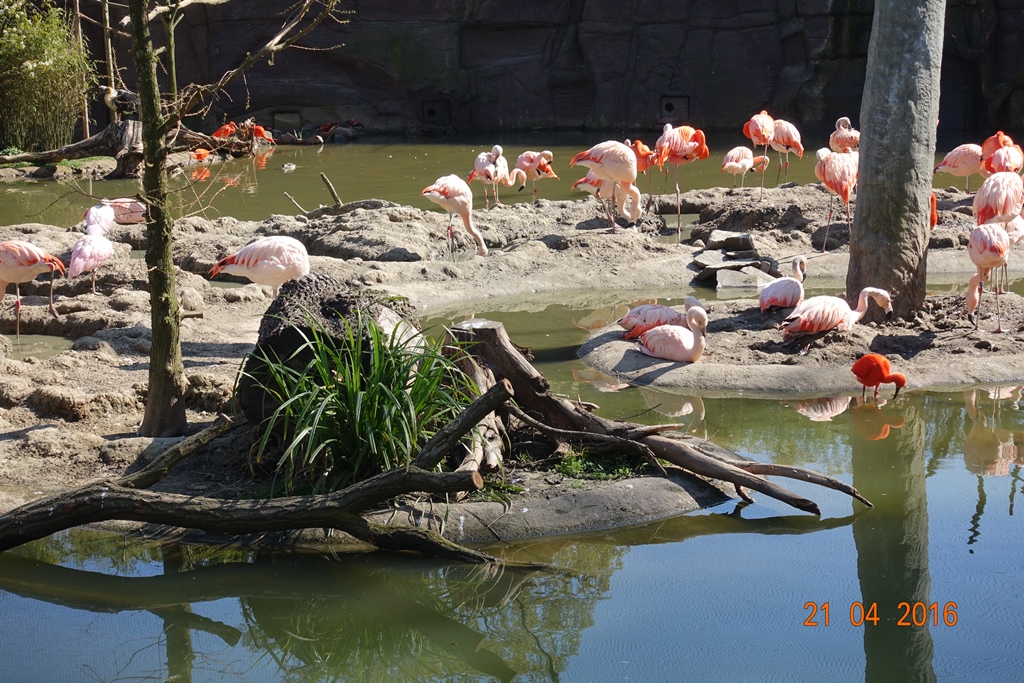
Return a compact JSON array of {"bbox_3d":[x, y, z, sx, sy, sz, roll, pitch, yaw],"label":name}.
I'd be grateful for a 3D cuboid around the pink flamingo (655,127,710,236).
[{"bbox_3d":[1.404,-1.310,16.400,0.480,0.880,0.290,-5,11,-22],"label":"pink flamingo"}]

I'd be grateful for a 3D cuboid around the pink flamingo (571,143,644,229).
[{"bbox_3d":[0.769,-1.269,16.200,0.560,0.740,0.270,1,10,9],"label":"pink flamingo"}]

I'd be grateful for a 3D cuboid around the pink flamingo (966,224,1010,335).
[{"bbox_3d":[3.434,-0.465,14.350,0.300,0.770,0.580,-4,11,-13],"label":"pink flamingo"}]

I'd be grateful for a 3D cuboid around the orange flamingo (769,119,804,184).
[{"bbox_3d":[2.723,-1.859,19.900,0.440,0.750,0.260,4,11,26],"label":"orange flamingo"}]

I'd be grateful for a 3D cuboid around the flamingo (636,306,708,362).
[{"bbox_3d":[1.022,-0.044,12.600,0.450,0.330,0.270,5,12,29],"label":"flamingo"}]

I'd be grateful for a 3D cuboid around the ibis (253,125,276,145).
[{"bbox_3d":[-4.023,-3.333,32.300,0.460,0.330,0.190,-2,11,-5],"label":"ibis"}]

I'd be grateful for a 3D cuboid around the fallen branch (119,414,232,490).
[{"bbox_3d":[-1.680,0.541,9.970,0.580,0.320,0.120,-5,11,-20],"label":"fallen branch"}]

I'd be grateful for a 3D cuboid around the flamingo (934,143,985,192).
[{"bbox_3d":[4.908,-1.746,21.600,0.680,0.780,0.300,-2,11,-5],"label":"flamingo"}]

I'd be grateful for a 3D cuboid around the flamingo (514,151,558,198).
[{"bbox_3d":[0.291,-1.829,23.200,0.560,0.760,0.300,-6,12,-25],"label":"flamingo"}]

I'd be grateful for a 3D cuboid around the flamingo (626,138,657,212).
[{"bbox_3d":[1.151,-1.484,17.700,0.420,0.680,0.260,-7,12,-29],"label":"flamingo"}]

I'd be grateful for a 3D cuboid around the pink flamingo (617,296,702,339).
[{"bbox_3d":[0.970,-0.138,13.100,0.540,0.310,0.280,-4,11,-17],"label":"pink flamingo"}]

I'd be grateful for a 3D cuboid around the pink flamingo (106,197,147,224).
[{"bbox_3d":[-4.050,-1.355,20.600,0.640,0.290,0.300,-2,11,-5],"label":"pink flamingo"}]

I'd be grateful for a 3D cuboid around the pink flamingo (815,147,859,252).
[{"bbox_3d":[2.558,-1.112,15.600,0.290,0.820,0.470,-6,11,-25],"label":"pink flamingo"}]

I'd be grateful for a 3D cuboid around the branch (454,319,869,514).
[{"bbox_3d":[0.697,0.333,9.600,1.950,0.780,0.800,2,11,15],"label":"branch"}]

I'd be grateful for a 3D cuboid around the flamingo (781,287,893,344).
[{"bbox_3d":[2.290,-0.183,14.050,0.730,0.360,0.310,-5,11,-18],"label":"flamingo"}]

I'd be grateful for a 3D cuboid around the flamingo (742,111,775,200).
[{"bbox_3d":[2.278,-1.719,18.400,0.270,0.820,0.430,-4,11,-17],"label":"flamingo"}]

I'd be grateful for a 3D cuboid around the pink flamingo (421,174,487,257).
[{"bbox_3d":[-0.552,-1.180,18.800,0.600,0.790,0.280,2,11,15],"label":"pink flamingo"}]

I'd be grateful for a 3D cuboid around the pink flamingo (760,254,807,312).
[{"bbox_3d":[1.861,-0.399,13.700,0.280,0.370,0.420,6,12,33],"label":"pink flamingo"}]

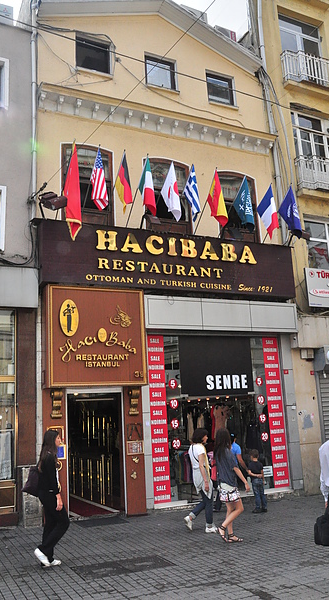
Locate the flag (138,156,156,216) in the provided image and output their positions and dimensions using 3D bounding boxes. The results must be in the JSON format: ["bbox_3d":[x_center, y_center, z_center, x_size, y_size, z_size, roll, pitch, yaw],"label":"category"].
[{"bbox_3d":[-0.309,-2.064,9.636,0.208,1.109,0.554,7,-15,-40],"label":"flag"}]

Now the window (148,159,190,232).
[{"bbox_3d":[0.131,-2.279,11.595,1.149,1.942,0.150,3,-13,-25],"label":"window"}]

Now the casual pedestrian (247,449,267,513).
[{"bbox_3d":[1.732,3.315,9.564,0.360,1.120,0.280,2,-13,-22],"label":"casual pedestrian"}]

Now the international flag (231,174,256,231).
[{"bbox_3d":[1.635,-1.925,10.588,0.208,1.109,0.554,7,-15,-40],"label":"international flag"}]

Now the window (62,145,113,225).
[{"bbox_3d":[-1.611,-2.404,10.885,1.140,1.880,0.170,3,-13,-25],"label":"window"}]

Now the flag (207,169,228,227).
[{"bbox_3d":[1.046,-1.982,10.216,0.208,1.109,0.554,7,-15,-40],"label":"flag"}]

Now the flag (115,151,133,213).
[{"bbox_3d":[-0.730,-2.148,9.717,0.210,1.130,0.520,3,-13,-25],"label":"flag"}]

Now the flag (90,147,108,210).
[{"bbox_3d":[-1.173,-2.157,9.508,0.210,1.180,0.520,3,-13,-25],"label":"flag"}]

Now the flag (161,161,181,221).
[{"bbox_3d":[0.133,-2.026,9.880,0.208,1.129,0.594,7,-15,-40],"label":"flag"}]

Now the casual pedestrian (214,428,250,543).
[{"bbox_3d":[0.967,2.729,7.770,0.500,1.590,0.440,1,-12,-16],"label":"casual pedestrian"}]

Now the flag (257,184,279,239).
[{"bbox_3d":[2.294,-1.842,11.085,0.210,1.110,0.520,3,-13,-25],"label":"flag"}]

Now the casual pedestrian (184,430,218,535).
[{"bbox_3d":[0.543,2.847,8.234,0.500,1.570,0.430,3,-13,-25],"label":"casual pedestrian"}]

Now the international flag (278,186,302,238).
[{"bbox_3d":[2.687,-1.843,11.044,0.208,1.069,0.554,7,-15,-40],"label":"international flag"}]

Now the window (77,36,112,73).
[{"bbox_3d":[-1.579,-5.478,11.594,0.800,0.820,0.150,3,-13,-25],"label":"window"}]

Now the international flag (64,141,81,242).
[{"bbox_3d":[-1.594,-1.860,9.066,0.208,1.594,0.742,7,-15,-40],"label":"international flag"}]

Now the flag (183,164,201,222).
[{"bbox_3d":[0.585,-2.059,10.322,0.210,1.090,0.520,3,-13,-25],"label":"flag"}]

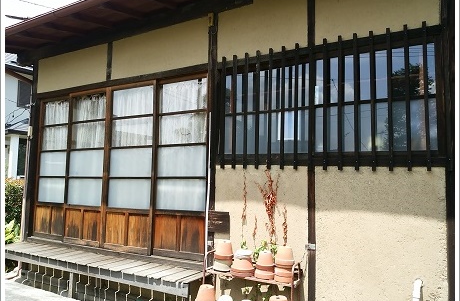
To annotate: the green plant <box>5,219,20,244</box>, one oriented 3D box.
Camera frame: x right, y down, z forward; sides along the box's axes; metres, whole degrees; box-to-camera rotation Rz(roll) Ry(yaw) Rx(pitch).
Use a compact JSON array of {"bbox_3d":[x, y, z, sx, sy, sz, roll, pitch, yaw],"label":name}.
[{"bbox_3d":[-3.153,1.244,4.950,0.500,0.500,0.500,-1,-5,28],"label":"green plant"}]

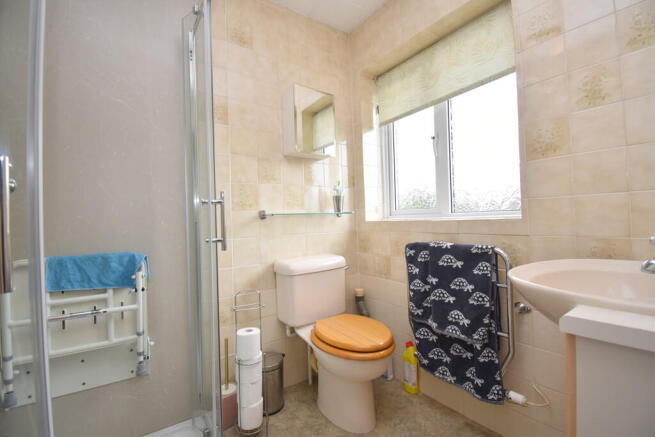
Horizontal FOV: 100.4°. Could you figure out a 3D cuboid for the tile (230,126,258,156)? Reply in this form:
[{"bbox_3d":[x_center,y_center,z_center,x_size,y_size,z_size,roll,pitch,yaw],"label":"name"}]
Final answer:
[{"bbox_3d":[-0.455,-0.419,1.490,0.148,0.148,0.010,-1,-1,-37],"label":"tile"}]

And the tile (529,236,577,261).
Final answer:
[{"bbox_3d":[0.866,0.142,1.061,0.010,0.148,0.145,-1,-1,-37],"label":"tile"}]

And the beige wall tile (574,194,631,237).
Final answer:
[{"bbox_3d":[0.960,-0.008,0.958,0.008,0.150,0.150,-1,-1,-37],"label":"beige wall tile"}]

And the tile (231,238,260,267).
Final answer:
[{"bbox_3d":[-0.439,0.181,1.485,0.148,0.148,0.010,-1,-1,-37],"label":"tile"}]

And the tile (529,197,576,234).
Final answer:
[{"bbox_3d":[0.860,-0.008,1.052,0.010,0.152,0.152,-2,0,-35],"label":"tile"}]

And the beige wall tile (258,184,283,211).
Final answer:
[{"bbox_3d":[-0.326,-0.121,1.579,0.148,0.148,0.010,-1,-1,-37],"label":"beige wall tile"}]

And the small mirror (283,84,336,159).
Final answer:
[{"bbox_3d":[-0.107,-0.569,1.664,0.288,0.389,0.130,-2,0,-35],"label":"small mirror"}]

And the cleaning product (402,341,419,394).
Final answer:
[{"bbox_3d":[0.468,0.840,1.523,0.060,0.268,0.085,-1,-1,-37],"label":"cleaning product"}]

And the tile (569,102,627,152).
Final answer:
[{"bbox_3d":[0.949,-0.315,0.963,0.008,0.150,0.150,-1,-1,-37],"label":"tile"}]

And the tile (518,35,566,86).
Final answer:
[{"bbox_3d":[0.853,-0.620,1.082,0.008,0.150,0.150,-1,-1,-37],"label":"tile"}]

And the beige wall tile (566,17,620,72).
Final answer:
[{"bbox_3d":[0.937,-0.619,0.969,0.008,0.150,0.150,-1,-1,-37],"label":"beige wall tile"}]

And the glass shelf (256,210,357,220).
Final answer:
[{"bbox_3d":[-0.097,-0.029,1.710,0.620,0.045,0.128,-1,-1,-37],"label":"glass shelf"}]

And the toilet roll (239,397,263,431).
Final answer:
[{"bbox_3d":[-0.368,0.923,1.313,0.110,0.109,0.110,-2,0,0],"label":"toilet roll"}]

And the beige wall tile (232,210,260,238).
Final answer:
[{"bbox_3d":[-0.446,0.034,1.497,0.152,0.152,0.010,-2,0,-35],"label":"beige wall tile"}]

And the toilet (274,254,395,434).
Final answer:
[{"bbox_3d":[0.057,0.625,1.458,0.430,0.780,0.675,-1,-1,-37],"label":"toilet"}]

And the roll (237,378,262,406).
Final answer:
[{"bbox_3d":[-0.372,0.841,1.309,0.112,0.108,0.112,-1,-1,-37],"label":"roll"}]

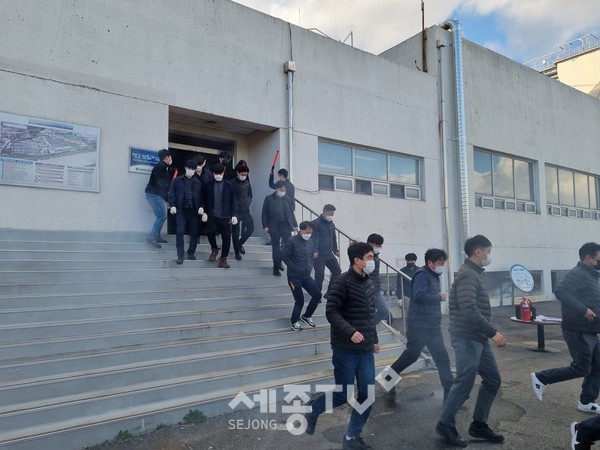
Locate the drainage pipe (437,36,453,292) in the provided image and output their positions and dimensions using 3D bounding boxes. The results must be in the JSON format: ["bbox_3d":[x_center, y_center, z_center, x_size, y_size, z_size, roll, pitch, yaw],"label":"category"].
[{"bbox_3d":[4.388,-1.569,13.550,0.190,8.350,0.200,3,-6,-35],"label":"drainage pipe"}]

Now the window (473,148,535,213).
[{"bbox_3d":[7.382,-1.510,16.255,4.150,2.040,0.100,3,-6,-35],"label":"window"}]

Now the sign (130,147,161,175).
[{"bbox_3d":[-2.955,-1.219,8.709,0.620,0.490,0.060,3,-6,-35],"label":"sign"}]

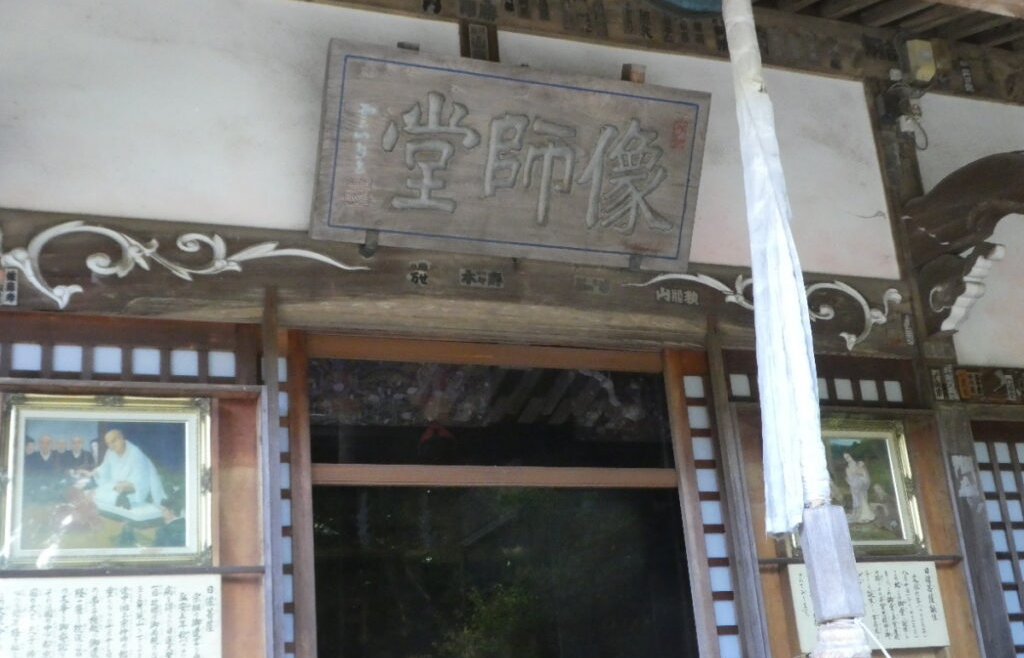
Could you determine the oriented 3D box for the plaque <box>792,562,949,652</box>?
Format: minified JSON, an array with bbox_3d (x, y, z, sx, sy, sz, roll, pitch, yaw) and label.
[{"bbox_3d":[1.299,1.014,4.739,0.641,0.313,0.025,3,-21,-21],"label":"plaque"}]

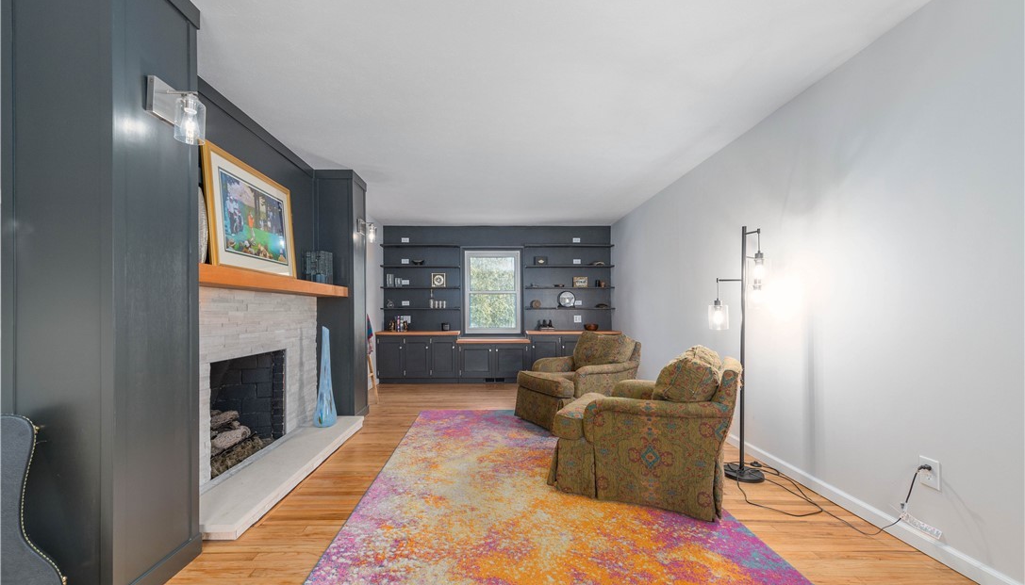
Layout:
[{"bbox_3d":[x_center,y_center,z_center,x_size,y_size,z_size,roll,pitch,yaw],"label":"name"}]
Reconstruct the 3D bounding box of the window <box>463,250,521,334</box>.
[{"bbox_3d":[-0.332,0.001,6.470,0.910,1.360,0.120,0,-2,0],"label":"window"}]

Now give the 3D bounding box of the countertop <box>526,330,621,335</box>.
[{"bbox_3d":[0.898,0.628,6.180,1.410,0.045,0.520,0,-2,0],"label":"countertop"}]

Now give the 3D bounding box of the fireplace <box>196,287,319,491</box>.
[{"bbox_3d":[-1.944,0.570,2.800,0.300,1.135,1.980,0,-2,-3],"label":"fireplace"}]

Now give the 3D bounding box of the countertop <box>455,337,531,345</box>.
[{"bbox_3d":[-0.295,0.740,6.180,1.090,0.055,0.520,0,-2,0],"label":"countertop"}]

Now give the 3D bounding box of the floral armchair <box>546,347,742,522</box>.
[{"bbox_3d":[0.855,0.768,2.588,0.970,0.870,0.840,-1,-2,25],"label":"floral armchair"}]

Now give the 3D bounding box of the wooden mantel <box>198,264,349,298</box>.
[{"bbox_3d":[-1.661,-0.043,2.780,0.310,0.095,2.000,0,-2,-3],"label":"wooden mantel"}]

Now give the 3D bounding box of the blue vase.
[{"bbox_3d":[-1.659,0.735,3.540,0.210,0.866,0.210,0,-2,-3],"label":"blue vase"}]

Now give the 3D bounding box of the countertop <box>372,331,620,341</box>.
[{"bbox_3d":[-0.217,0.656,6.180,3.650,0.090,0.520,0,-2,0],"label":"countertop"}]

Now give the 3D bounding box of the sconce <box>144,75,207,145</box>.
[{"bbox_3d":[-1.304,-0.703,1.585,0.175,0.240,0.135,0,-2,-3],"label":"sconce"}]

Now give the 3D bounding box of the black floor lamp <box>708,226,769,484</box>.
[{"bbox_3d":[1.492,0.383,2.640,0.400,1.646,0.380,0,-2,0],"label":"black floor lamp"}]

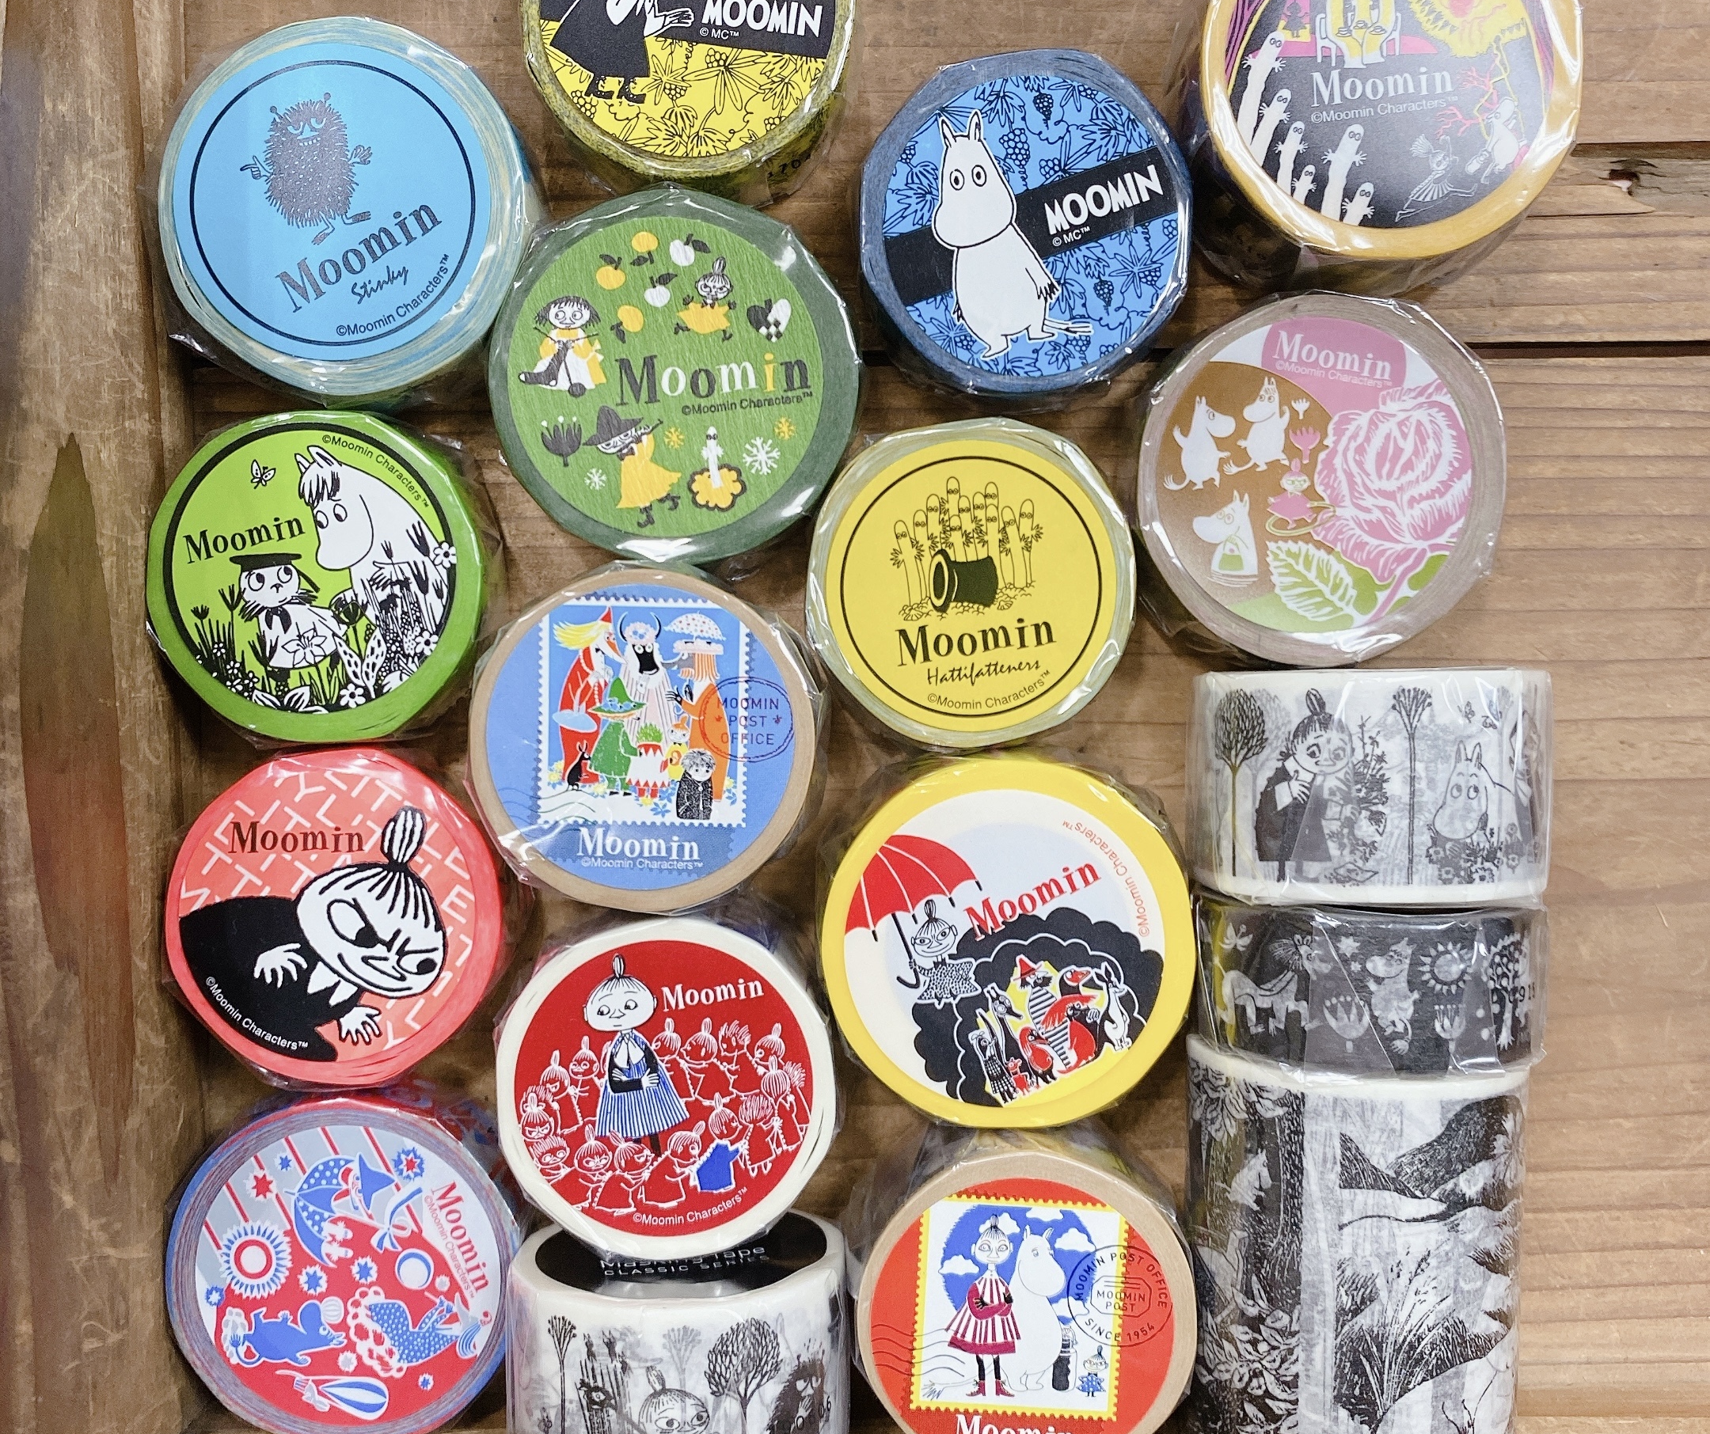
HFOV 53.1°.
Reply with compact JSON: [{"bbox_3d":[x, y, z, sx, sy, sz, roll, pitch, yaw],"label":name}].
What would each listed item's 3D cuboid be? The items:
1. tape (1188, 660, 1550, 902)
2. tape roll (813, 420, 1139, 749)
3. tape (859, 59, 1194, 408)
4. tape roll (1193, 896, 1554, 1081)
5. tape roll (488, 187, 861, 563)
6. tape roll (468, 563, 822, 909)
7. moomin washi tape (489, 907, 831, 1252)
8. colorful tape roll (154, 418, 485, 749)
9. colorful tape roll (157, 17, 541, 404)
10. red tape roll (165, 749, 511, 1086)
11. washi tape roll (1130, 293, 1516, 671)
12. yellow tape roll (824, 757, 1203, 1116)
[{"bbox_3d":[0.074,0.009,0.250,0.050,0.050,0.030,0,90,0],"label":"tape"},{"bbox_3d":[0.017,-0.020,0.268,0.049,0.018,0.049,0,91,-1],"label":"tape roll"},{"bbox_3d":[0.026,-0.075,0.267,0.050,0.018,0.050,0,91,-1],"label":"tape"},{"bbox_3d":[0.076,0.037,0.255,0.049,0.049,0.020,1,91,-1],"label":"tape roll"},{"bbox_3d":[-0.027,-0.051,0.266,0.055,0.019,0.055,0,90,0],"label":"tape roll"},{"bbox_3d":[-0.031,0.003,0.263,0.050,0.024,0.050,0,90,0],"label":"tape roll"},{"bbox_3d":[-0.027,0.053,0.260,0.049,0.030,0.049,0,90,0],"label":"moomin washi tape"},{"bbox_3d":[-0.081,-0.021,0.266,0.050,0.018,0.050,0,90,0],"label":"colorful tape roll"},{"bbox_3d":[-0.077,-0.077,0.266,0.056,0.017,0.056,0,91,-1],"label":"colorful tape roll"},{"bbox_3d":[-0.079,0.030,0.268,0.051,0.017,0.051,0,91,-1],"label":"red tape roll"},{"bbox_3d":[0.069,-0.035,0.264,0.054,0.022,0.054,0,90,0],"label":"washi tape roll"},{"bbox_3d":[0.023,0.033,0.267,0.056,0.022,0.056,0,91,-1],"label":"yellow tape roll"}]

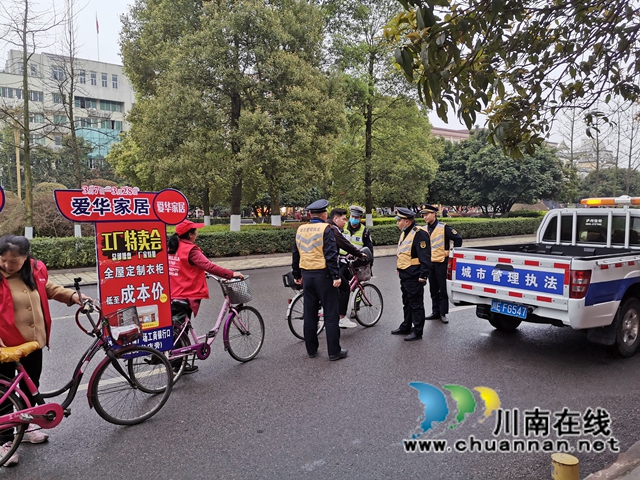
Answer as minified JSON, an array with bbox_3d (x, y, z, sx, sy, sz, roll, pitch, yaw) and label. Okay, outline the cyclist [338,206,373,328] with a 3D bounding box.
[{"bbox_3d":[0.565,0.336,7.185,0.580,1.700,0.400,1,5,18],"label":"cyclist"}]

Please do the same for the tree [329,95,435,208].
[{"bbox_3d":[3.358,-4.065,25.708,5.900,7.600,5.900,0,4,0],"label":"tree"}]

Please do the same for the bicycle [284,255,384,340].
[{"bbox_3d":[0.219,0.726,6.382,1.720,1.050,0.580,-3,5,-35],"label":"bicycle"}]

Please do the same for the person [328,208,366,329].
[{"bbox_3d":[0.265,0.438,6.403,0.750,1.620,0.520,-3,5,-35],"label":"person"}]

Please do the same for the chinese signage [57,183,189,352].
[{"bbox_3d":[-1.725,0.268,4.220,1.130,1.500,0.060,-3,5,-35],"label":"chinese signage"}]

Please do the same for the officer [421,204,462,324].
[{"bbox_3d":[1.752,0.338,7.001,0.600,1.710,0.420,4,6,42],"label":"officer"}]

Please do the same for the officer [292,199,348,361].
[{"bbox_3d":[0.100,0.428,5.449,0.600,1.790,0.400,2,5,28],"label":"officer"}]

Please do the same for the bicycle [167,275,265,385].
[{"bbox_3d":[-1.163,0.856,4.804,0.580,1.050,1.700,3,6,41],"label":"bicycle"}]

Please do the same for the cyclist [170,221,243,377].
[{"bbox_3d":[-1.225,0.578,4.959,0.500,1.580,0.800,4,6,44],"label":"cyclist"}]

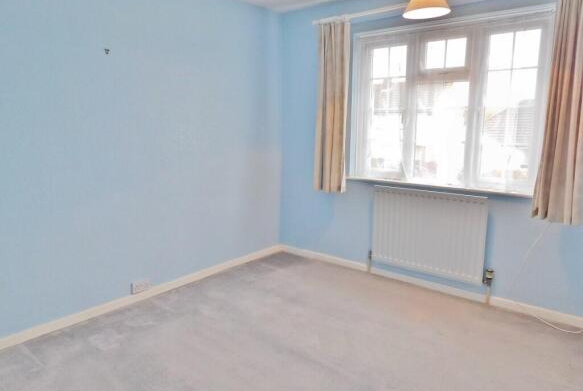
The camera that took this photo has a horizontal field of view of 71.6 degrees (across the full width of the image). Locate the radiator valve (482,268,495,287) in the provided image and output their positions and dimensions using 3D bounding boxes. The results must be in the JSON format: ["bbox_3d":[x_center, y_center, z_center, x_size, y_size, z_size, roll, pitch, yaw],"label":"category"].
[{"bbox_3d":[1.444,0.599,2.960,0.066,0.134,0.050,8,12,38],"label":"radiator valve"}]

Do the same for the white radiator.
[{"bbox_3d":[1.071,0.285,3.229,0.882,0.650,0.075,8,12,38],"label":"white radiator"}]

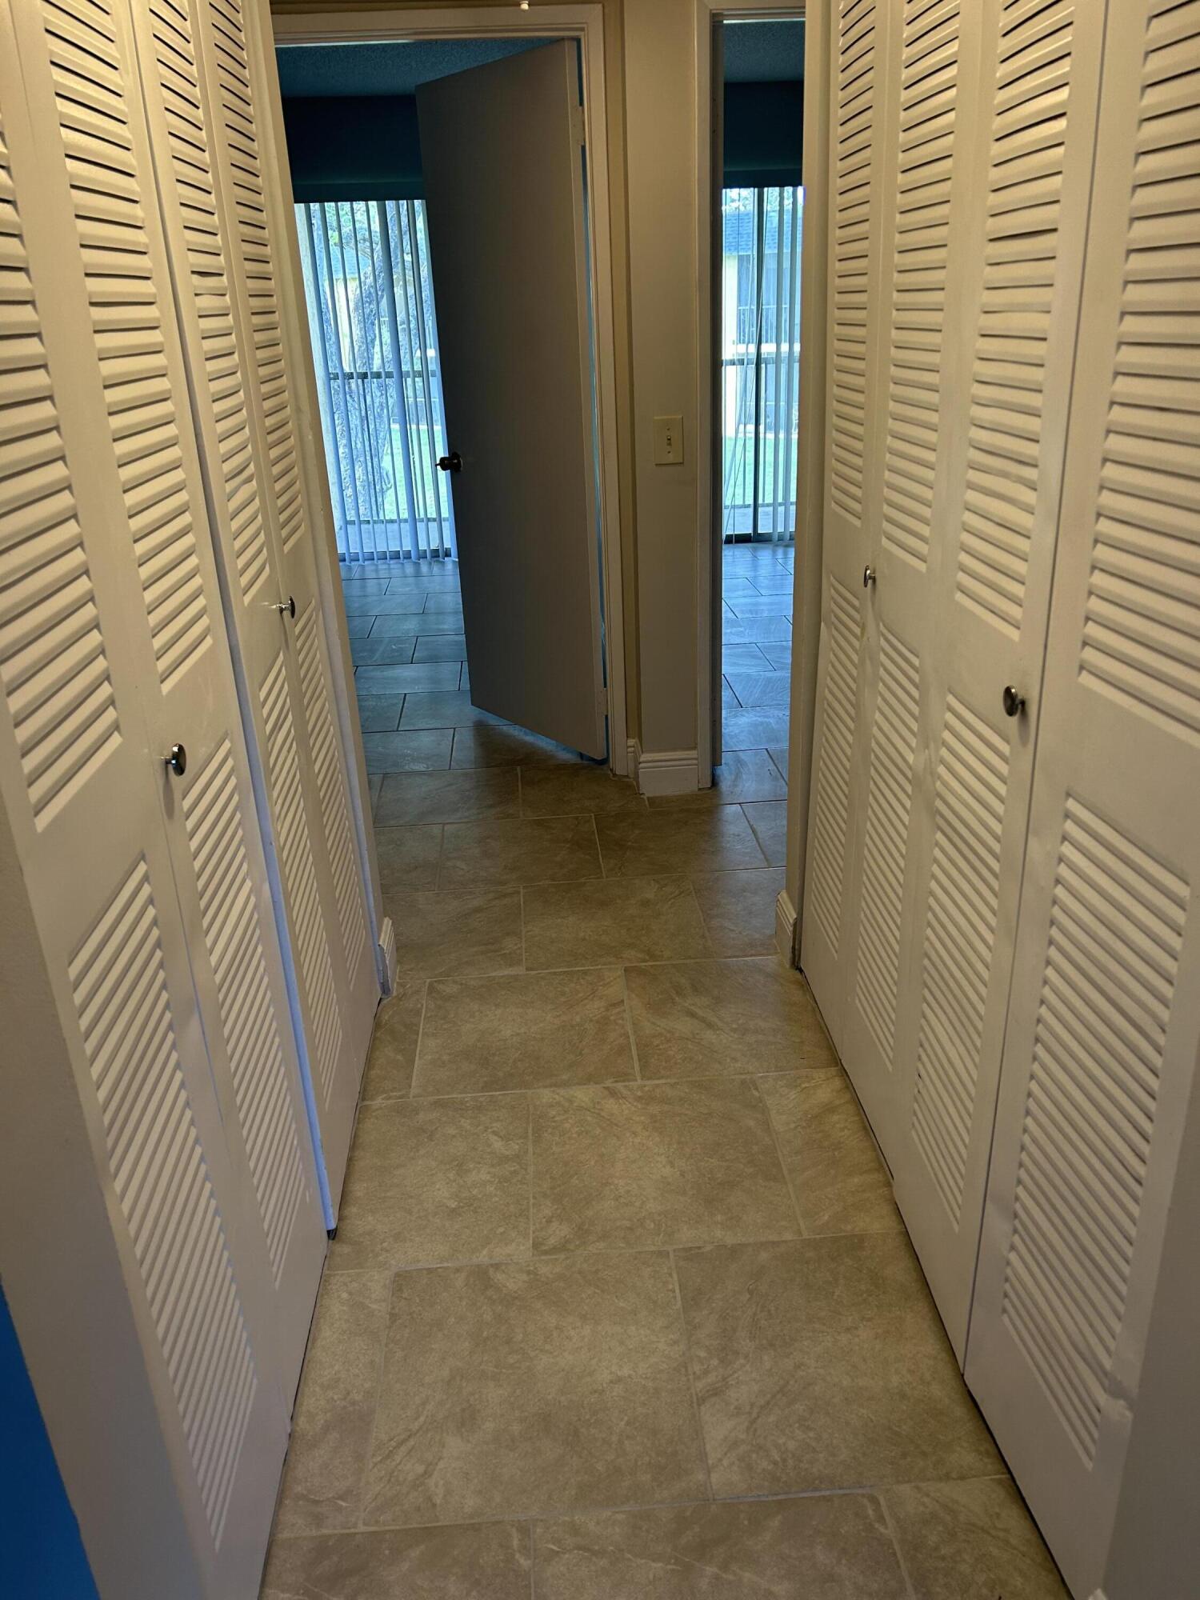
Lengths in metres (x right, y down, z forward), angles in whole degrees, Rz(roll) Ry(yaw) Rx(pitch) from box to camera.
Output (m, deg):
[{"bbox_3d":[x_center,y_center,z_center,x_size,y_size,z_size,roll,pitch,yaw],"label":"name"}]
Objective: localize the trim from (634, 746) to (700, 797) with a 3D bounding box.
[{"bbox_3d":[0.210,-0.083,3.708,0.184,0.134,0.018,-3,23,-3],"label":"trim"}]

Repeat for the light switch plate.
[{"bbox_3d":[0.193,-0.995,3.329,0.081,0.125,0.012,-3,23,-3],"label":"light switch plate"}]

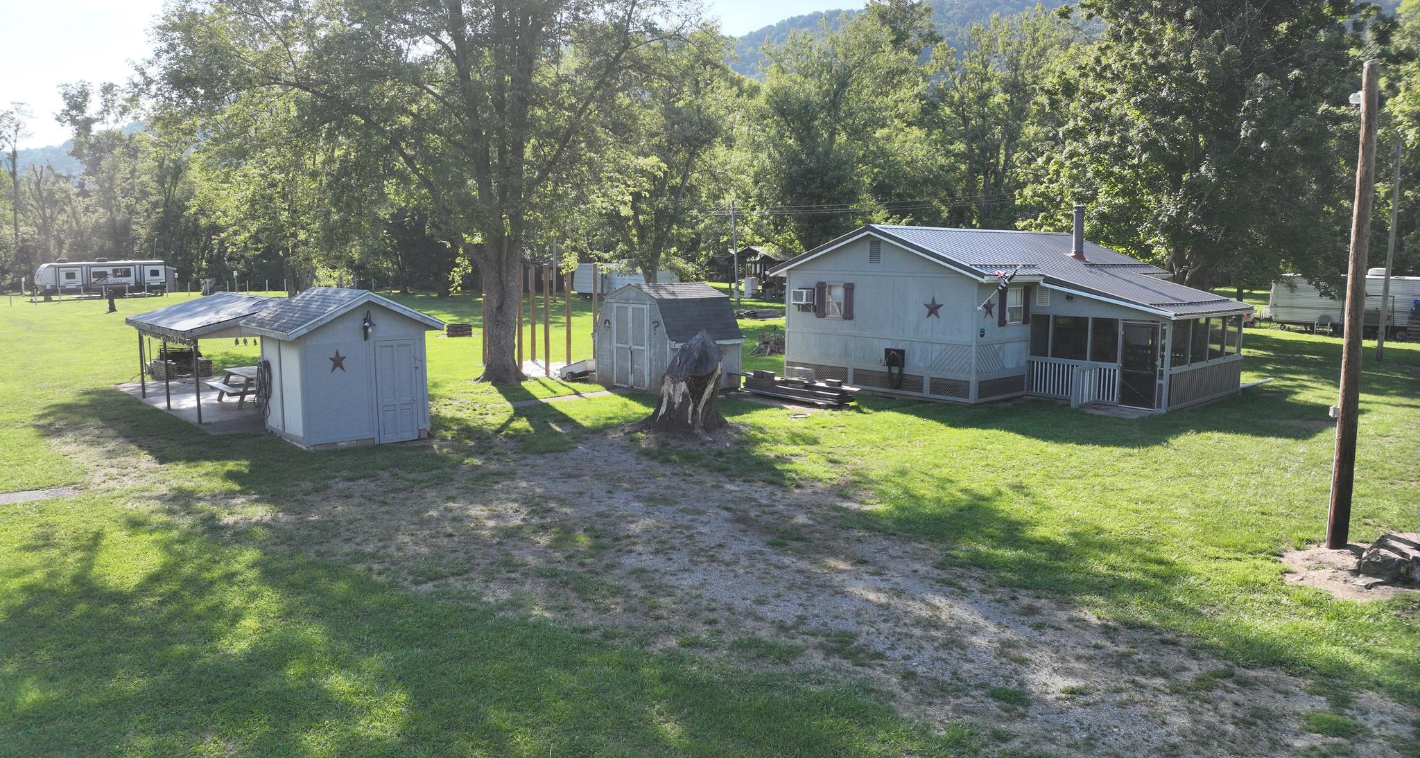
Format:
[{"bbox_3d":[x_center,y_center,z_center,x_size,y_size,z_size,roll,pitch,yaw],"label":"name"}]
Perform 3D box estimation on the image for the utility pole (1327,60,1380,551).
[{"bbox_3d":[7.841,-0.839,11.945,0.400,5.893,0.330,0,7,0],"label":"utility pole"}]

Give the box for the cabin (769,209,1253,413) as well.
[{"bbox_3d":[9.255,-2.280,28.466,10.800,4.900,10.387,-6,9,-43],"label":"cabin"}]

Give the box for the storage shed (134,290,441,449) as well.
[{"bbox_3d":[-9.928,-0.681,23.018,4.576,2.960,10.781,-6,9,-40],"label":"storage shed"}]

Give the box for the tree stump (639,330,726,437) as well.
[{"bbox_3d":[-0.586,-0.006,21.104,1.750,2.083,1.500,0,7,0],"label":"tree stump"}]

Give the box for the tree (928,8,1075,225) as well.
[{"bbox_3d":[26.033,-20.235,89.514,13.197,25.944,11.000,0,7,0],"label":"tree"}]

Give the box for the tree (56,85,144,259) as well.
[{"bbox_3d":[-67.047,-21.182,109.344,9.498,23.019,9.000,0,7,0],"label":"tree"}]

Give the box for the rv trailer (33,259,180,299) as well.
[{"bbox_3d":[-55.660,-9.177,90.000,10.300,3.500,2.900,-6,9,-40],"label":"rv trailer"}]

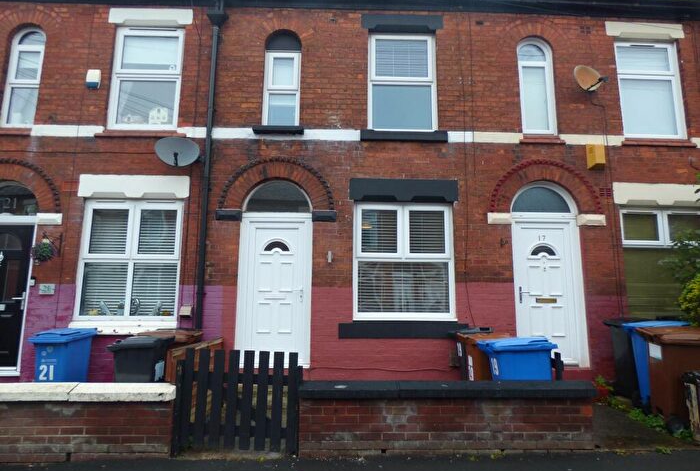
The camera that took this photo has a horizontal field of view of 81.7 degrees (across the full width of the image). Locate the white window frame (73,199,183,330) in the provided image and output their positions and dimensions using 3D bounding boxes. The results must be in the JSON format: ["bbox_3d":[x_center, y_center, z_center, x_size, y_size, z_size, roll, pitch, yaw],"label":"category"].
[{"bbox_3d":[-2.978,0.352,5.514,1.349,1.690,0.130,1,-9,-2],"label":"white window frame"}]

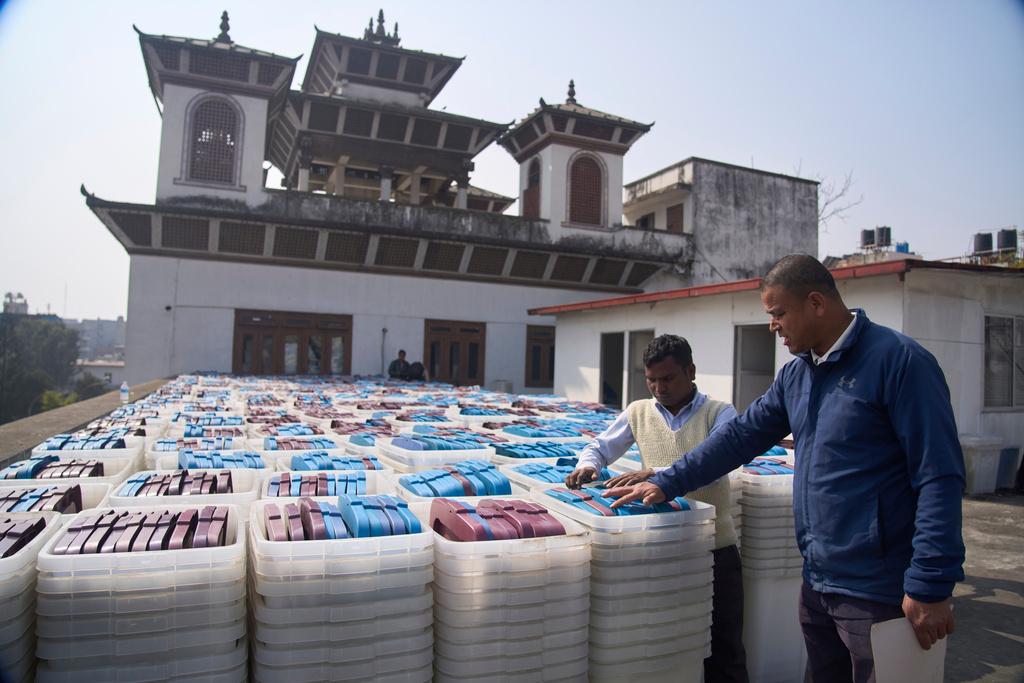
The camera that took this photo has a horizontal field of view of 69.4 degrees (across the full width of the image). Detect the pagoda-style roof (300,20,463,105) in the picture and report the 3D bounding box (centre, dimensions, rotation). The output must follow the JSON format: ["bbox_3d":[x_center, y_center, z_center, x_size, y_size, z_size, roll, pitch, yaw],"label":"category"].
[{"bbox_3d":[-4.445,-8.925,24.372,4.500,2.299,4.500,3,-3,-22],"label":"pagoda-style roof"}]

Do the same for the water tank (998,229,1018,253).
[{"bbox_3d":[30.148,-6.145,45.000,0.950,1.320,0.950,3,-3,-22],"label":"water tank"}]

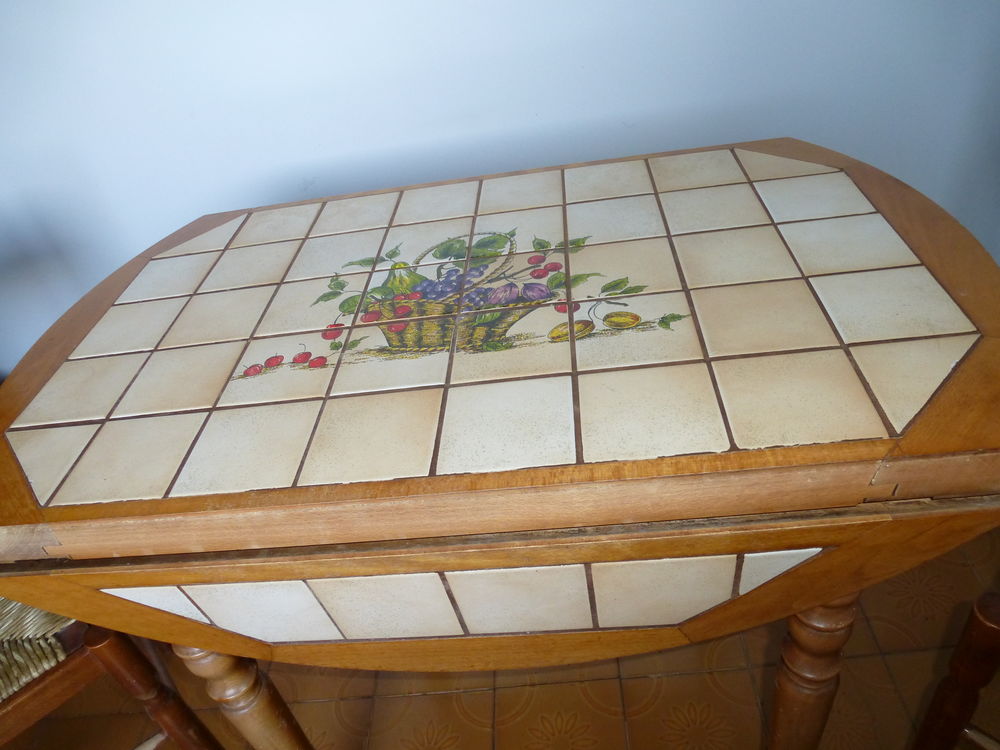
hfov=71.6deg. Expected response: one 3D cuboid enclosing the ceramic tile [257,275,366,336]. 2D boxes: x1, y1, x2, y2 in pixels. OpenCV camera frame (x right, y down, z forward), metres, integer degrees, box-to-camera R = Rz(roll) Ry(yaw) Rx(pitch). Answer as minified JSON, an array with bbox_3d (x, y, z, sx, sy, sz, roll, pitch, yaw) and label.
[{"bbox_3d":[-0.195,-0.072,0.737,0.104,0.009,0.104,-6,38,8],"label":"ceramic tile"}]

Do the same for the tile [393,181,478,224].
[{"bbox_3d":[-0.078,-0.215,0.880,0.101,0.008,0.100,-6,39,8],"label":"tile"}]

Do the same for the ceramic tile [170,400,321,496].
[{"bbox_3d":[-0.198,0.059,0.551,0.099,0.008,0.095,-6,38,8],"label":"ceramic tile"}]

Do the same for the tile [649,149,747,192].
[{"bbox_3d":[0.237,-0.243,0.839,0.104,0.009,0.104,-6,38,8],"label":"tile"}]

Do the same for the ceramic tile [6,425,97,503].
[{"bbox_3d":[-0.404,0.080,0.592,0.101,0.010,0.098,-6,38,8],"label":"ceramic tile"}]

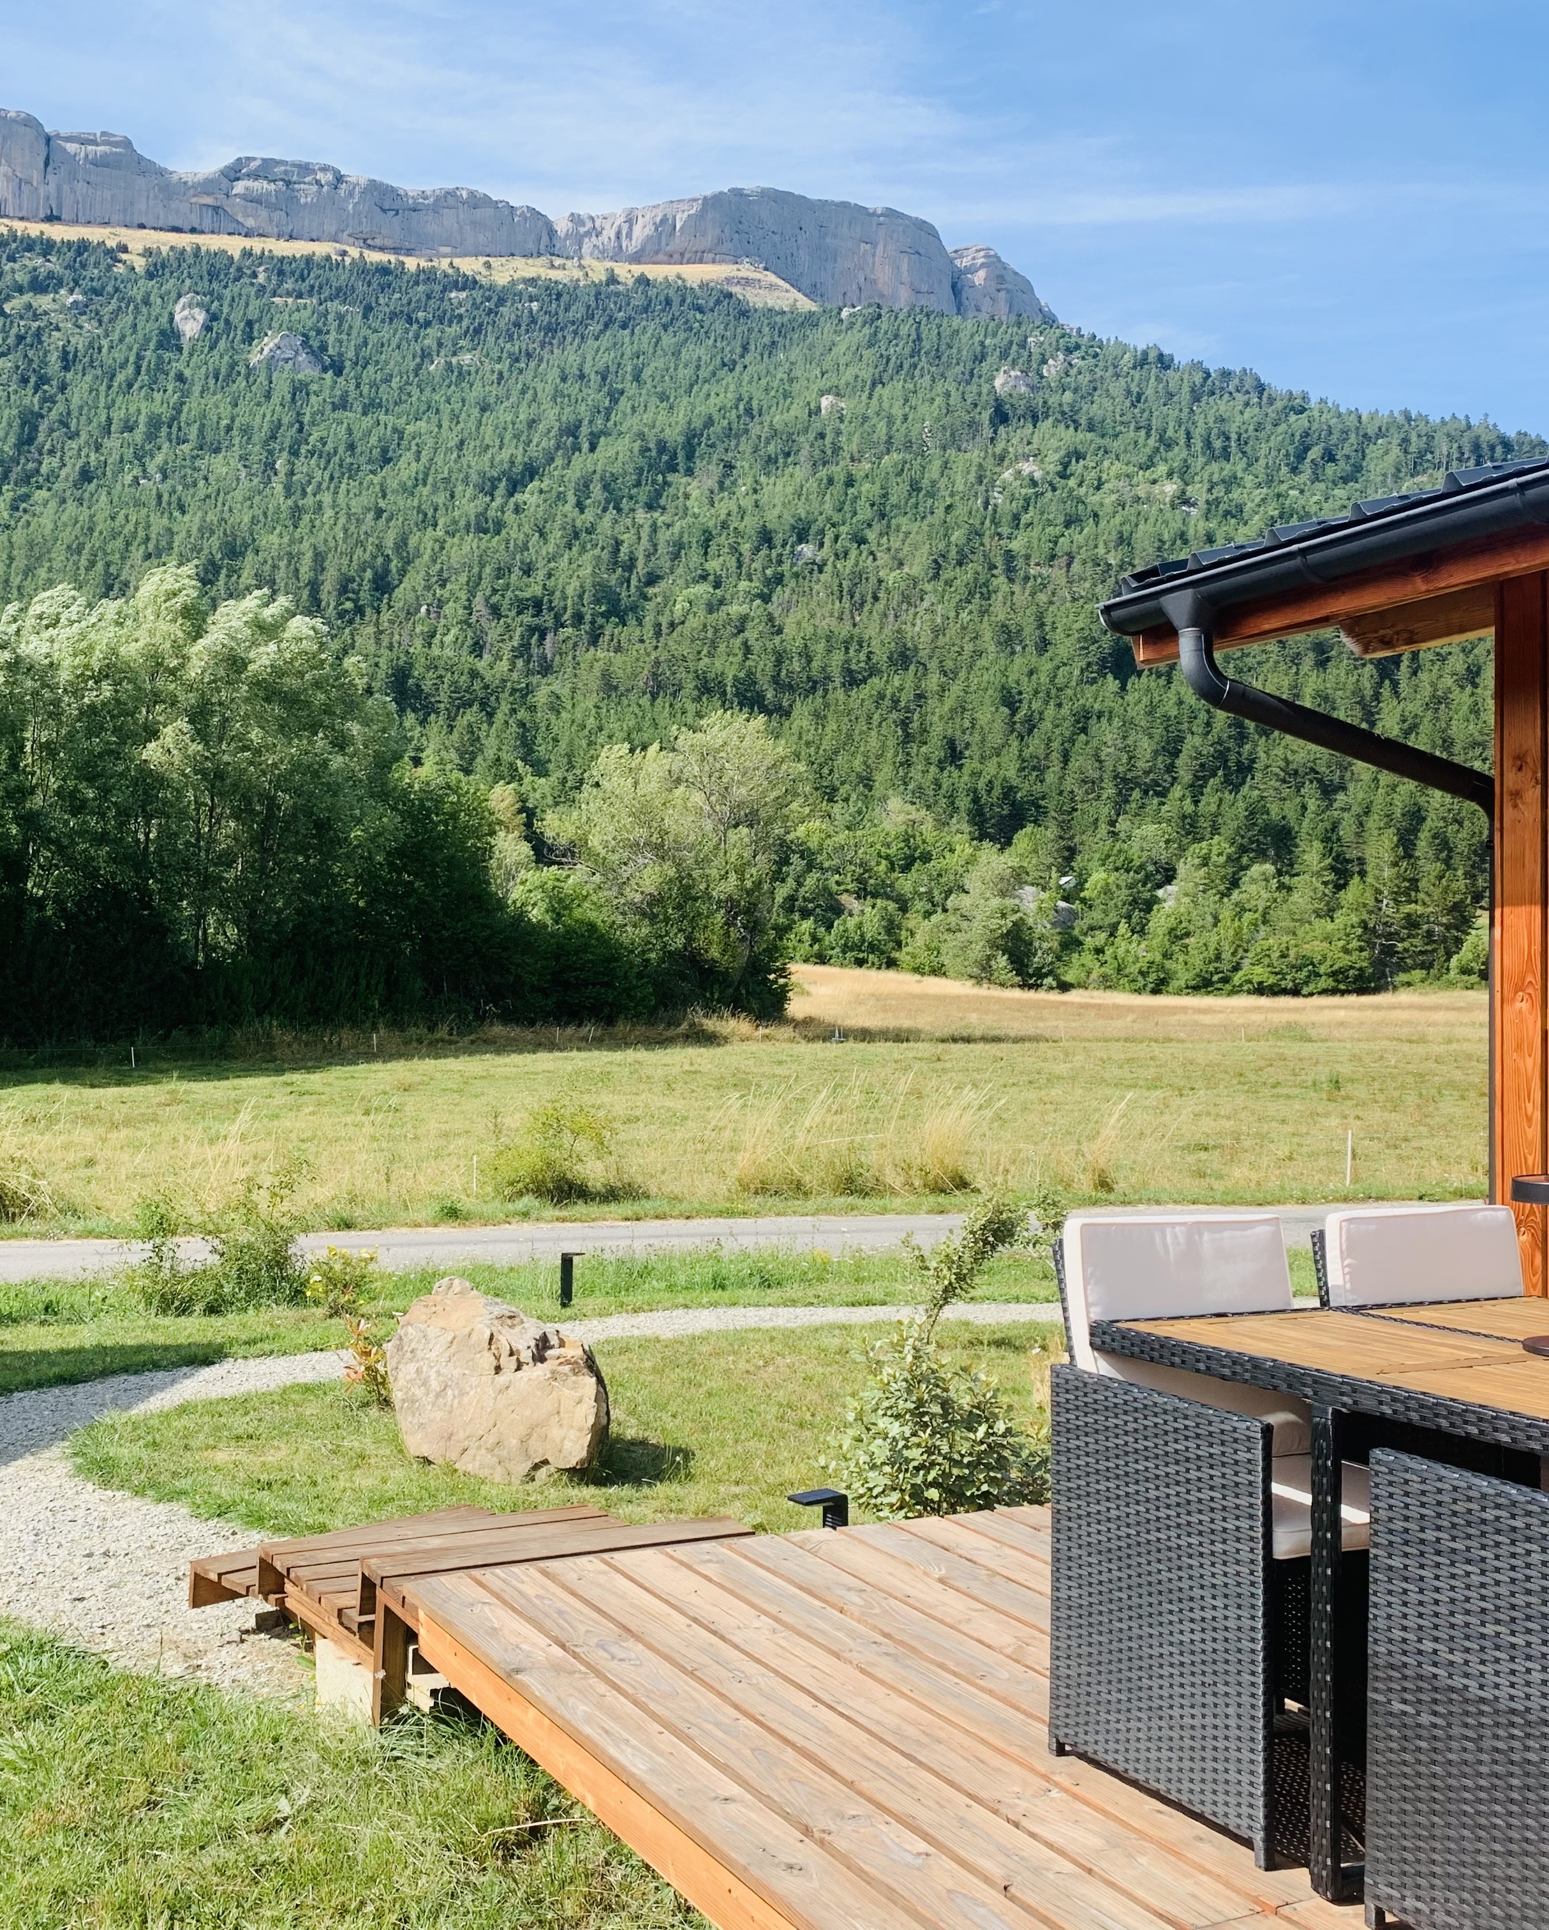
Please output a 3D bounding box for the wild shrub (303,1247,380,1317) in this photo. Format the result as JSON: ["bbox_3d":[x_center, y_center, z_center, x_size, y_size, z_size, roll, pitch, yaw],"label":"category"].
[{"bbox_3d":[-2.354,1.722,10.523,0.402,0.368,0.381,1,-2,-12],"label":"wild shrub"}]

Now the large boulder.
[{"bbox_3d":[-0.978,1.448,6.848,0.766,0.649,0.575,1,-2,-8],"label":"large boulder"}]

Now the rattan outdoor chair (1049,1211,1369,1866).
[{"bbox_3d":[0.817,0.892,3.187,0.520,0.880,0.560,2,-3,-28],"label":"rattan outdoor chair"}]

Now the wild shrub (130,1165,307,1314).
[{"bbox_3d":[-3.066,1.505,10.701,0.931,0.794,0.745,2,-3,-16],"label":"wild shrub"}]

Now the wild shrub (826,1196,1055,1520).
[{"bbox_3d":[0.478,1.206,5.599,0.674,1.074,0.641,1,-2,5],"label":"wild shrub"}]

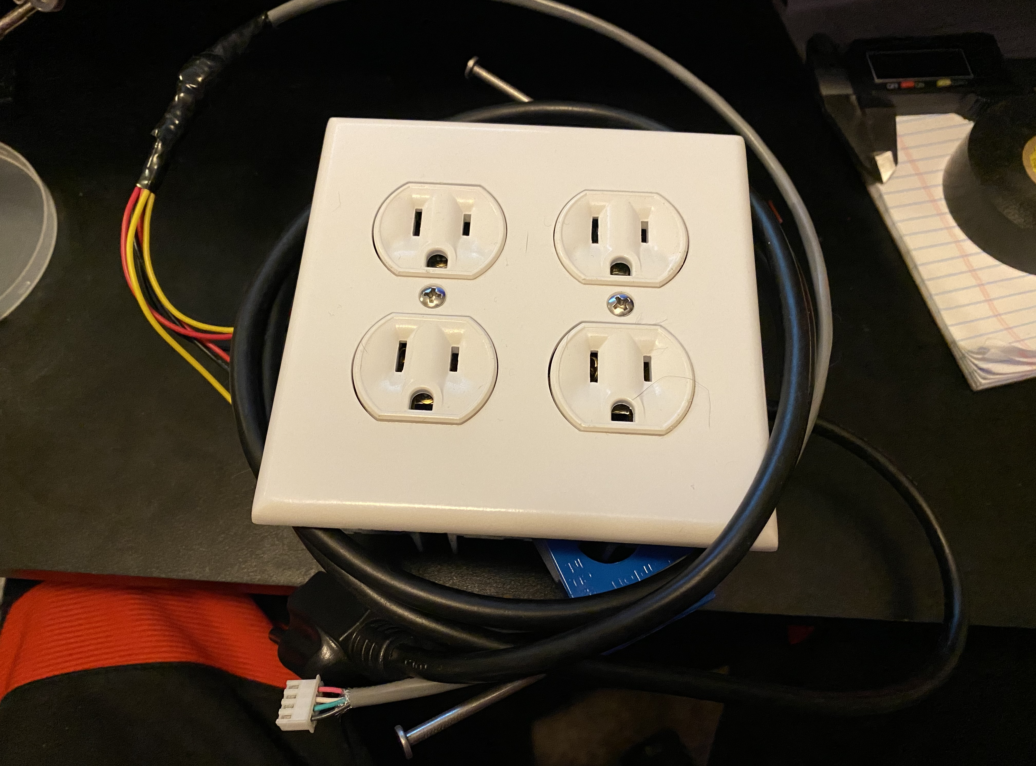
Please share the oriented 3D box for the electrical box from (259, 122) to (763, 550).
[{"bbox_3d":[0.002,-0.017,0.197,0.116,0.024,0.114,3,67,1],"label":"electrical box"}]

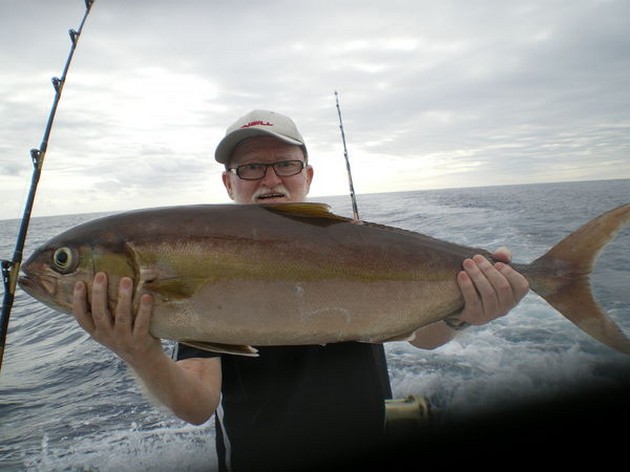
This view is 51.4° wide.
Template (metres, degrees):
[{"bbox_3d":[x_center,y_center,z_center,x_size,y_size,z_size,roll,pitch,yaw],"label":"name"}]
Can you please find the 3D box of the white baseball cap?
[{"bbox_3d":[-0.105,-0.198,1.330,0.175,0.140,0.265,-6,-2,9],"label":"white baseball cap"}]

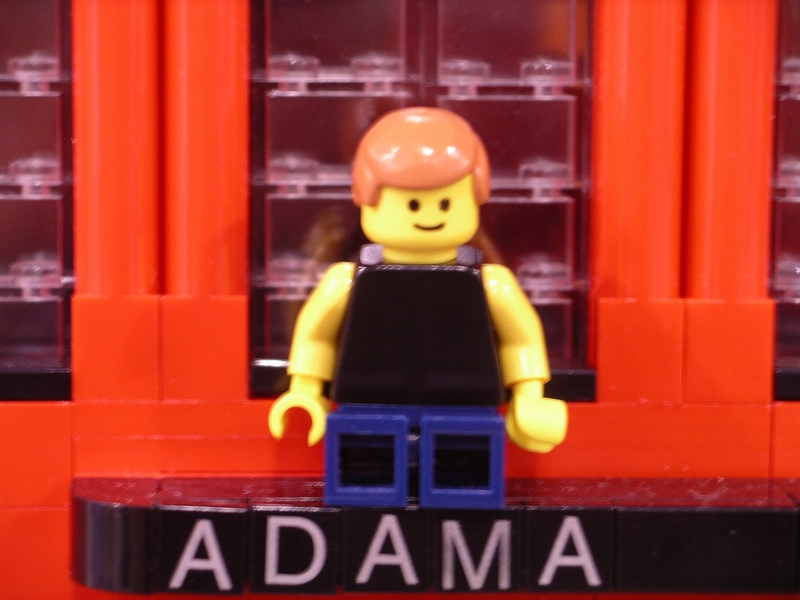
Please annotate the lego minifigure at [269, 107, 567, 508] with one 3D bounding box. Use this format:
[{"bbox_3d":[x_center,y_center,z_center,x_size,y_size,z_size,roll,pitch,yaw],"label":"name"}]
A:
[{"bbox_3d":[0.002,0.000,0.274,0.027,0.034,0.018,1,8,3],"label":"lego minifigure"}]

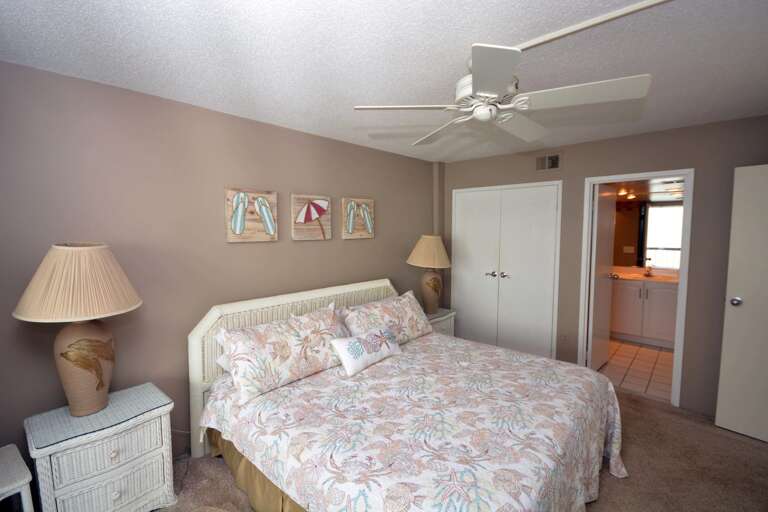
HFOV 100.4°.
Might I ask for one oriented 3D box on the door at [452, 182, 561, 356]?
[{"bbox_3d":[1.359,0.255,3.738,1.200,2.060,0.060,3,5,38],"label":"door"}]

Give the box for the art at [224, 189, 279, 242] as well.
[{"bbox_3d":[-1.028,-0.312,2.519,0.394,0.403,0.035,-4,6,-43],"label":"art"}]

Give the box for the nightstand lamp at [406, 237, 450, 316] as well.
[{"bbox_3d":[0.570,0.232,3.768,0.510,0.900,0.510,0,4,0],"label":"nightstand lamp"}]

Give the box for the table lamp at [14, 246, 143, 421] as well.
[{"bbox_3d":[-1.601,0.390,1.719,0.505,0.890,0.505,-4,6,-43],"label":"table lamp"}]

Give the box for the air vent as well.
[{"bbox_3d":[1.726,-0.981,3.367,0.231,0.137,0.020,3,5,38],"label":"air vent"}]

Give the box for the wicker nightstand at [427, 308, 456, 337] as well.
[{"bbox_3d":[0.536,0.984,3.760,0.550,0.610,0.390,-4,6,-43],"label":"wicker nightstand"}]

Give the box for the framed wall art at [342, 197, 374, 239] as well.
[{"bbox_3d":[-0.250,-0.371,3.244,0.382,0.404,0.035,-4,6,-43],"label":"framed wall art"}]

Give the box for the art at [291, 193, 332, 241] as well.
[{"bbox_3d":[-0.641,-0.338,2.879,0.375,0.391,0.035,-4,6,-43],"label":"art"}]

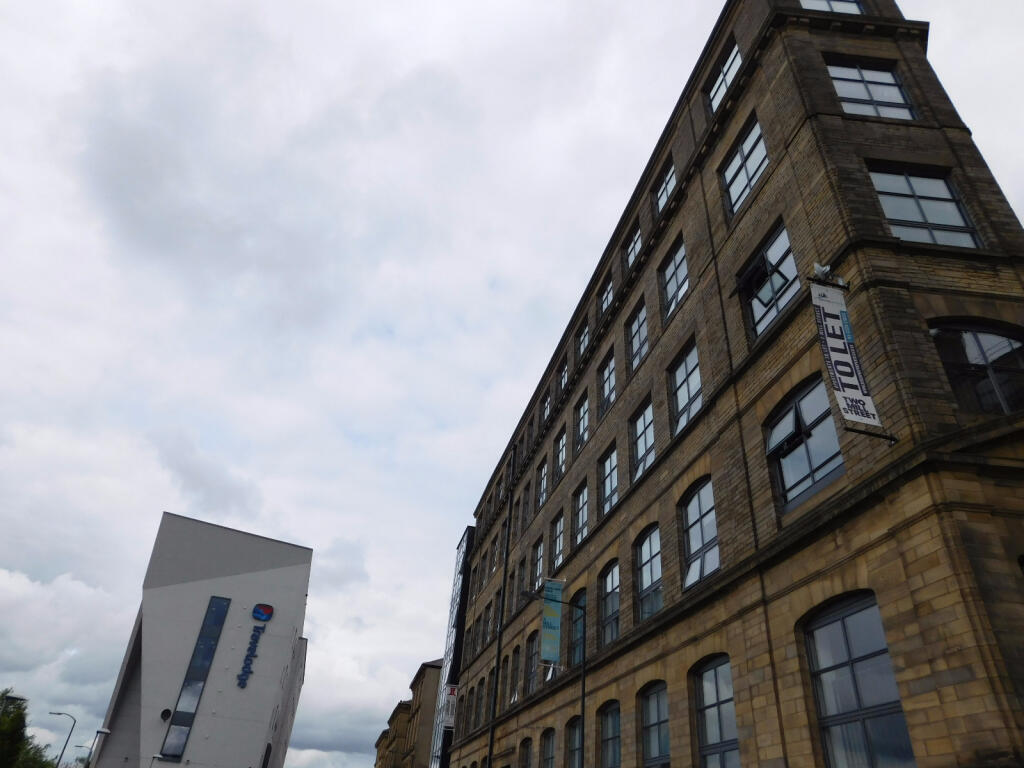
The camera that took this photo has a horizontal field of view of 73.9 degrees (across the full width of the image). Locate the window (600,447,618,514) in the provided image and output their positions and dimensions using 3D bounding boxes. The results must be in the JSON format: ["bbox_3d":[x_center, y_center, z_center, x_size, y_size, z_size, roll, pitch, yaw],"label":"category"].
[{"bbox_3d":[3.180,3.096,21.851,0.200,2.006,1.680,11,-35,-9],"label":"window"}]

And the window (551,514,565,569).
[{"bbox_3d":[1.864,6.132,26.381,0.200,2.006,1.680,11,-35,-9],"label":"window"}]

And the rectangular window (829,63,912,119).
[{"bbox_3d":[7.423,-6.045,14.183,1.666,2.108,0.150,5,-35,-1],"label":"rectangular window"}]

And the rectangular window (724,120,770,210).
[{"bbox_3d":[5.842,-5.390,16.895,0.180,1.890,1.890,11,-35,-9],"label":"rectangular window"}]

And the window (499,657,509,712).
[{"bbox_3d":[-0.254,13.635,30.849,0.180,2.240,1.365,11,-35,-9],"label":"window"}]

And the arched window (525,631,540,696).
[{"bbox_3d":[0.898,11.019,26.890,0.180,2.254,1.820,11,-35,-9],"label":"arched window"}]

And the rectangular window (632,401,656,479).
[{"bbox_3d":[3.826,1.605,19.628,0.200,2.006,1.680,11,-35,-9],"label":"rectangular window"}]

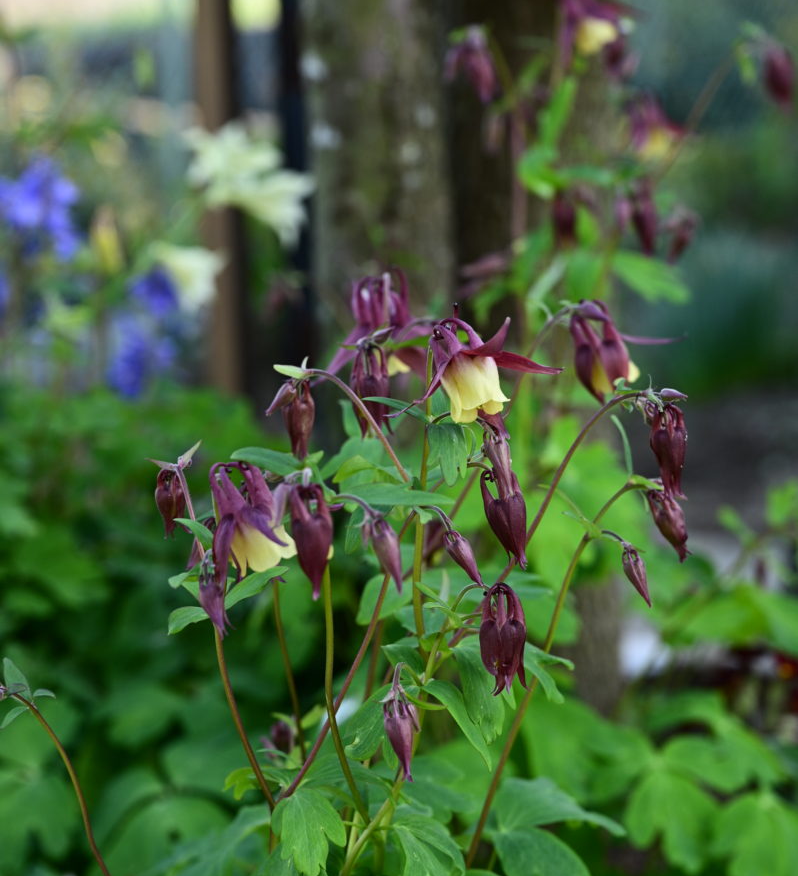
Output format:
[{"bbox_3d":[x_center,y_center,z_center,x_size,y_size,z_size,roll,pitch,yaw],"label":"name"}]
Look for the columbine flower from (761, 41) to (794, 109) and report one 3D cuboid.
[{"bbox_3d":[0.172,-0.164,1.010,0.013,0.029,0.013,-13,13,0],"label":"columbine flower"}]

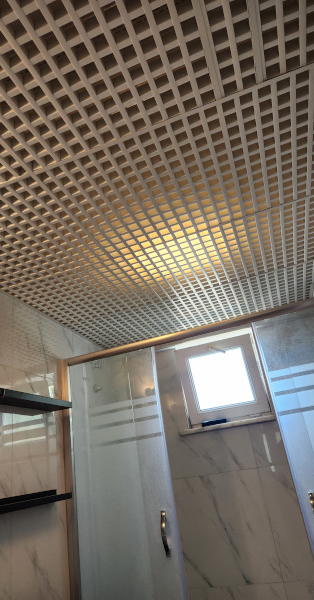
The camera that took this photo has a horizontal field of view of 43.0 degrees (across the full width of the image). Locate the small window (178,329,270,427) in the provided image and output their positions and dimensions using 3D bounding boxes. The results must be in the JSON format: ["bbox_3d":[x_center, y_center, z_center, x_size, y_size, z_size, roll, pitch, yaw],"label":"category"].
[{"bbox_3d":[0.445,0.548,2.754,0.545,0.530,0.085,-15,-11,14],"label":"small window"}]

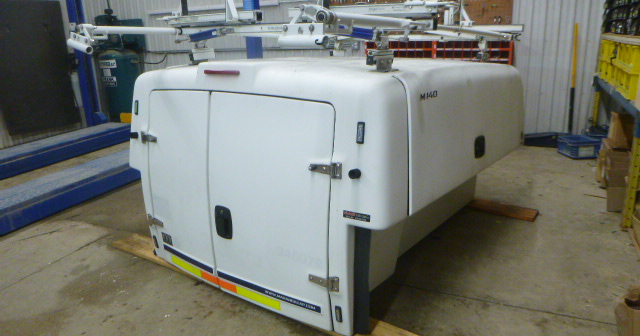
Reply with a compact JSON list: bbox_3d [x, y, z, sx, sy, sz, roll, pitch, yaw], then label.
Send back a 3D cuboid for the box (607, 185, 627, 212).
[{"bbox_3d":[2.386,0.223,3.585,0.250,0.190,0.270,6,16,30],"label":"box"}]

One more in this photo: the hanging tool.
[{"bbox_3d":[3.464,-1.199,6.341,0.045,1.525,0.045,5,15,26],"label":"hanging tool"}]

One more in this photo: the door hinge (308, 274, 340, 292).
[{"bbox_3d":[0.014,0.498,2.018,0.167,0.066,0.022,7,13,32],"label":"door hinge"}]

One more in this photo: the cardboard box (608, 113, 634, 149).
[{"bbox_3d":[2.429,-0.296,3.583,0.270,0.250,0.280,5,15,26],"label":"cardboard box"}]

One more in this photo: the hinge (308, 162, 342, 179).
[{"bbox_3d":[0.016,0.008,1.933,0.172,0.067,0.025,7,13,34],"label":"hinge"}]

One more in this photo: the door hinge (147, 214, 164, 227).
[{"bbox_3d":[-1.005,0.336,2.810,0.194,0.071,0.022,11,16,43],"label":"door hinge"}]

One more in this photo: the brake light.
[{"bbox_3d":[-0.468,-0.462,2.248,0.266,0.027,0.028,9,17,38],"label":"brake light"}]

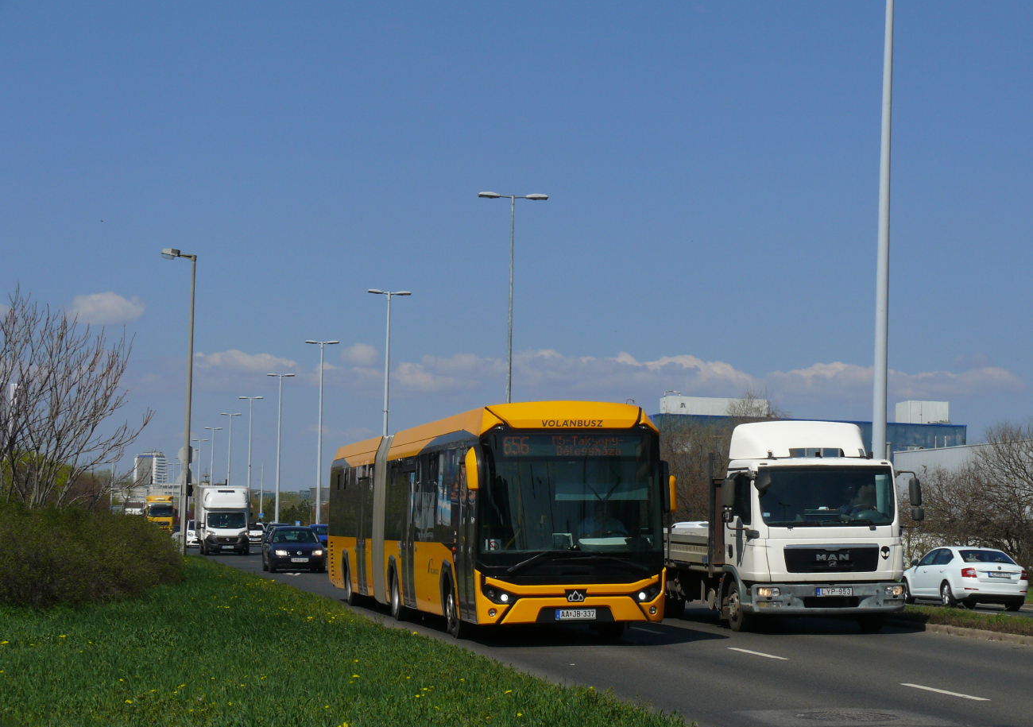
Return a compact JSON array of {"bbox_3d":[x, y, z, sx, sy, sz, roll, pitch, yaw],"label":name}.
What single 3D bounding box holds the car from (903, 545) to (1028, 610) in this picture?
[{"bbox_3d":[10.930,5.240,57.500,1.814,1.460,4.670,3,-4,-11],"label":"car"}]

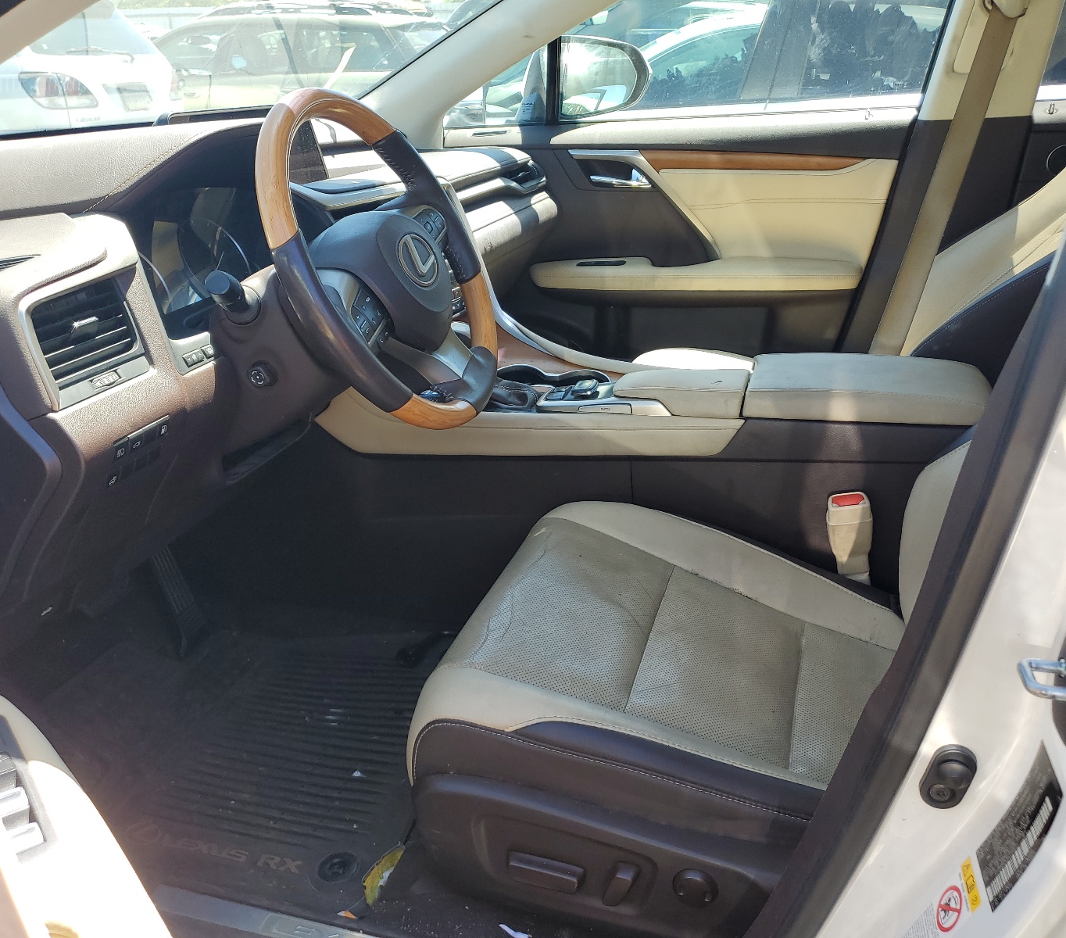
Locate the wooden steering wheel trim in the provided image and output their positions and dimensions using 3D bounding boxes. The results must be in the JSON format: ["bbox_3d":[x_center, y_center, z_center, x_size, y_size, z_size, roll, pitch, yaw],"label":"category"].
[{"bbox_3d":[-0.161,-0.217,1.009,0.100,0.380,0.380,-20,32,25],"label":"wooden steering wheel trim"}]

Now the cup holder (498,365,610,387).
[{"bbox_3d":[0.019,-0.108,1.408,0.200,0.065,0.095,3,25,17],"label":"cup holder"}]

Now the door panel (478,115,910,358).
[{"bbox_3d":[0.277,-0.417,1.988,0.960,0.600,0.140,3,25,17],"label":"door panel"}]

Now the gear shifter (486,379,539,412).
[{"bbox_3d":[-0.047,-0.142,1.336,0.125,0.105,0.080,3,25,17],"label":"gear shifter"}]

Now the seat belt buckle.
[{"bbox_3d":[0.409,0.094,1.205,0.055,0.150,0.036,-2,28,19],"label":"seat belt buckle"}]

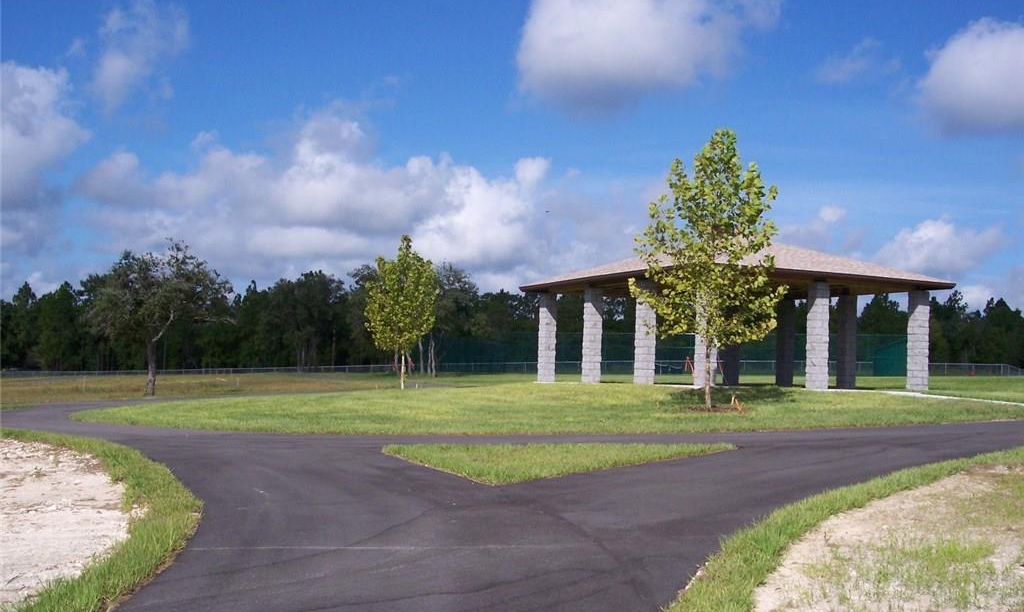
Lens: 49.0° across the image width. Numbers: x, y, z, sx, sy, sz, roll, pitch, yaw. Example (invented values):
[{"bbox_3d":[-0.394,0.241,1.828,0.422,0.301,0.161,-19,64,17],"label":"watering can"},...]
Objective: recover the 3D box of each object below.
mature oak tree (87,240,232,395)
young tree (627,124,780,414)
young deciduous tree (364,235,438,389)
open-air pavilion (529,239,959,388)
[{"bbox_3d":[-16.007,0.522,51.000,6.431,7.084,6.431,1,-4,0],"label":"mature oak tree"},{"bbox_3d":[4.087,-0.767,23.600,3.212,5.884,3.212,1,-4,0],"label":"young tree"},{"bbox_3d":[-4.231,0.249,43.000,2.777,5.896,2.777,1,-4,0],"label":"young deciduous tree"},{"bbox_3d":[6.358,0.187,34.139,8.732,4.641,9.975,3,-4,-26],"label":"open-air pavilion"}]

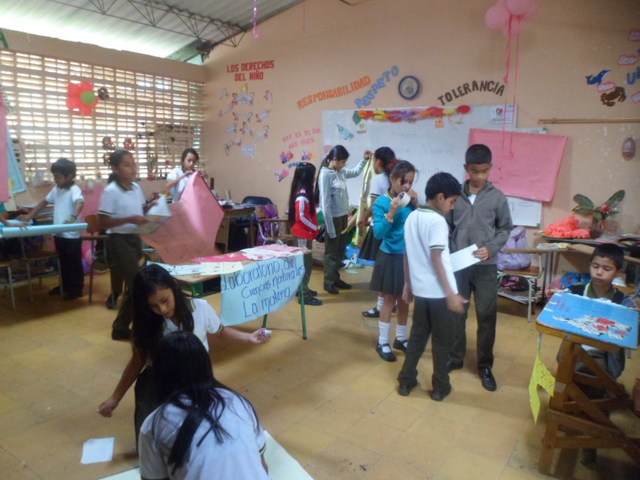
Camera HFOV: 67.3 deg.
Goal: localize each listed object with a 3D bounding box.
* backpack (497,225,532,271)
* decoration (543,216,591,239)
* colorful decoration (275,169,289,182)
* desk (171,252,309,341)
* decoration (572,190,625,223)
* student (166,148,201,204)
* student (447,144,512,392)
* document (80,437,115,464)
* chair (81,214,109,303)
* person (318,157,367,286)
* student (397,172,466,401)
[{"bbox_3d":[1.753,0.062,4.353,0.330,0.380,0.260,4,11,15],"label":"backpack"},{"bbox_3d":[2.226,-0.099,4.341,0.380,0.165,0.310,8,13,34],"label":"decoration"},{"bbox_3d":[-0.523,-0.872,6.527,0.230,0.180,0.020,8,13,34],"label":"colorful decoration"},{"bbox_3d":[-0.605,0.478,3.424,0.480,0.690,1.139,8,13,37],"label":"desk"},{"bbox_3d":[2.444,-0.294,4.218,0.440,0.280,0.280,8,13,34],"label":"decoration"},{"bbox_3d":[-1.608,-0.343,5.617,0.420,1.420,0.360,-4,12,-25],"label":"student"},{"bbox_3d":[1.008,0.163,3.039,0.450,1.510,0.340,4,11,15],"label":"student"},{"bbox_3d":[-1.076,1.014,2.328,0.135,0.010,0.200,-2,11,-17],"label":"document"},{"bbox_3d":[-2.068,0.146,4.572,0.540,0.830,0.480,1,11,0],"label":"chair"},{"bbox_3d":[0.246,-0.211,4.909,0.480,1.470,0.430,9,13,37],"label":"person"},{"bbox_3d":[0.634,0.277,2.825,0.300,1.324,0.400,-9,14,-41],"label":"student"}]

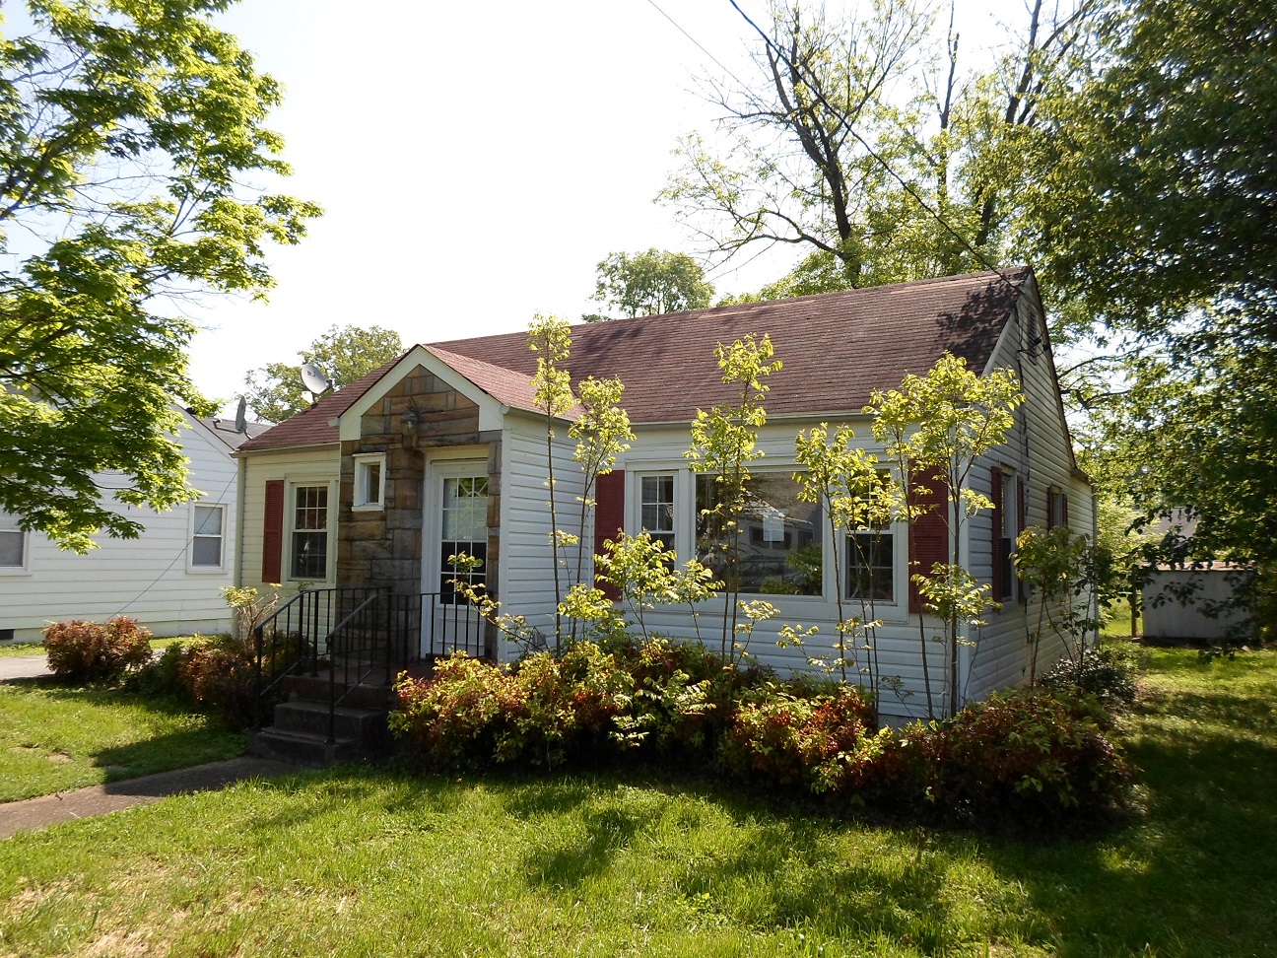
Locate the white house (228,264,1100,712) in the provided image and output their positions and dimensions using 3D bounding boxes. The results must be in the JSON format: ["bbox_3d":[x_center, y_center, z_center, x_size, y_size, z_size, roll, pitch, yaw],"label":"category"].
[{"bbox_3d":[0.670,0.242,14.752,10.922,5.315,11.782,-2,-5,32],"label":"white house"}]

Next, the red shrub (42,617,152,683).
[{"bbox_3d":[-7.160,2.263,12.200,1.320,0.850,1.150,4,-5,-30],"label":"red shrub"}]

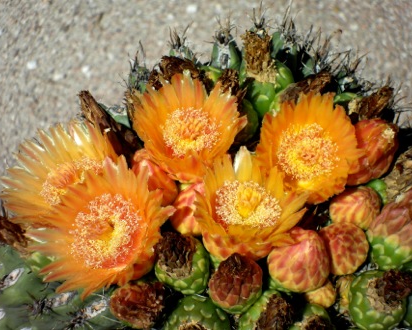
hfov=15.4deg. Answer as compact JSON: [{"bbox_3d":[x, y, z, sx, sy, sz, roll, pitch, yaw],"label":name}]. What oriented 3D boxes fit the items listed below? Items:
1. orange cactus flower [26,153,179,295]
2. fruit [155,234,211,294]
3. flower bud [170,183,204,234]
[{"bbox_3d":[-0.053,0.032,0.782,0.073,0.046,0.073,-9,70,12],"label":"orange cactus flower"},{"bbox_3d":[-0.012,0.051,0.793,0.028,0.036,0.028,-17,42,0],"label":"fruit"},{"bbox_3d":[-0.009,0.023,0.808,0.021,0.031,0.021,18,37,0],"label":"flower bud"}]

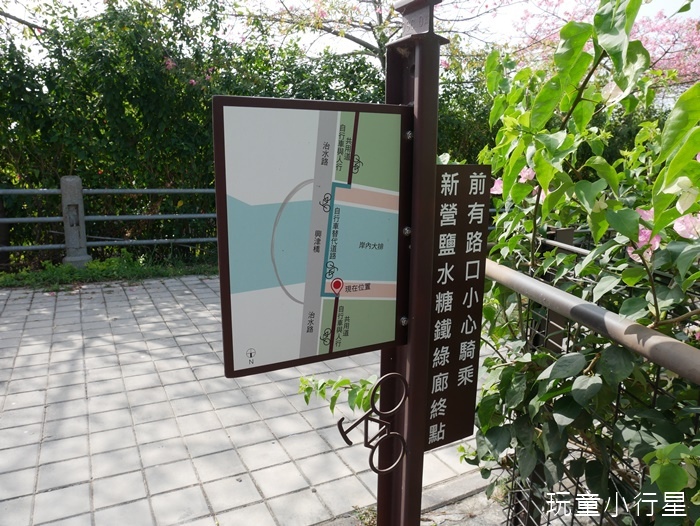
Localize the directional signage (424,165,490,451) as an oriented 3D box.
[{"bbox_3d":[0.290,0.138,1.367,0.198,0.811,0.025,-6,14,-28],"label":"directional signage"}]

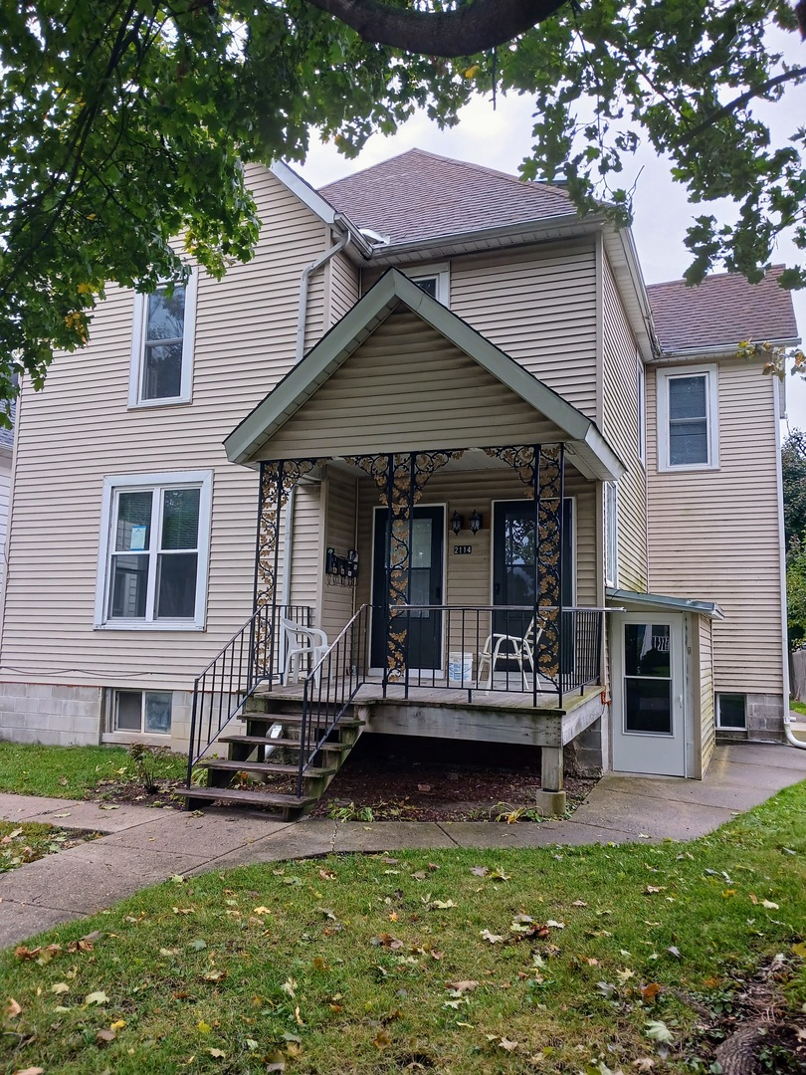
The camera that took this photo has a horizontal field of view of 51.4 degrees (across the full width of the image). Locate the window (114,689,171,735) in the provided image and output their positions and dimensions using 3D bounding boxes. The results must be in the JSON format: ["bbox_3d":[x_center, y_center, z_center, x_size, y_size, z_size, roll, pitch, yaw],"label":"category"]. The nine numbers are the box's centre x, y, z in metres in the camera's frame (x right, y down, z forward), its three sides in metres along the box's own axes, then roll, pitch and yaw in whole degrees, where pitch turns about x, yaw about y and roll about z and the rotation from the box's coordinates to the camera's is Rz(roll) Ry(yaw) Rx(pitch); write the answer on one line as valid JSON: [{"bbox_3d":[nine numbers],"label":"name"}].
[{"bbox_3d":[-3.357,2.232,10.745,0.960,0.560,0.100,-2,-8,22],"label":"window"}]

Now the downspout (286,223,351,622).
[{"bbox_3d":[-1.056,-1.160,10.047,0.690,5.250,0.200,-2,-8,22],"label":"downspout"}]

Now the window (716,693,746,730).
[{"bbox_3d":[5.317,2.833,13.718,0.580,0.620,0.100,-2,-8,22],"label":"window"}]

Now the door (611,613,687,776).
[{"bbox_3d":[2.910,1.842,9.961,0.850,1.890,0.080,-2,-8,22],"label":"door"}]

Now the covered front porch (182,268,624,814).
[{"bbox_3d":[0.058,-0.072,8.437,3.840,5.150,3.680,-2,-8,22],"label":"covered front porch"}]

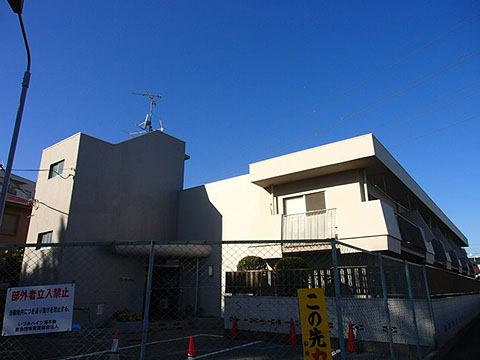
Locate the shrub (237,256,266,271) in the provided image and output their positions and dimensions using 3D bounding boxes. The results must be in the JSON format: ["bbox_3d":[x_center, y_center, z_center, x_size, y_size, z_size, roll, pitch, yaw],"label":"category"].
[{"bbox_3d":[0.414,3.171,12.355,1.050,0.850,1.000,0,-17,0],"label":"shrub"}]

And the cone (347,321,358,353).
[{"bbox_3d":[2.810,3.977,8.803,0.320,0.700,0.320,-5,-18,16],"label":"cone"}]

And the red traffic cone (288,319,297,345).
[{"bbox_3d":[1.553,4.443,10.203,0.320,0.700,0.320,-2,-17,8],"label":"red traffic cone"}]

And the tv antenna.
[{"bbox_3d":[-4.645,-3.383,17.504,1.450,2.050,0.950,4,-18,-13],"label":"tv antenna"}]

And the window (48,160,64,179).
[{"bbox_3d":[-8.679,-0.479,16.425,1.360,0.750,0.150,-12,-21,35],"label":"window"}]

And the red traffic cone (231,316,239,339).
[{"bbox_3d":[-0.147,4.832,11.403,0.320,0.700,0.320,0,-17,-1],"label":"red traffic cone"}]

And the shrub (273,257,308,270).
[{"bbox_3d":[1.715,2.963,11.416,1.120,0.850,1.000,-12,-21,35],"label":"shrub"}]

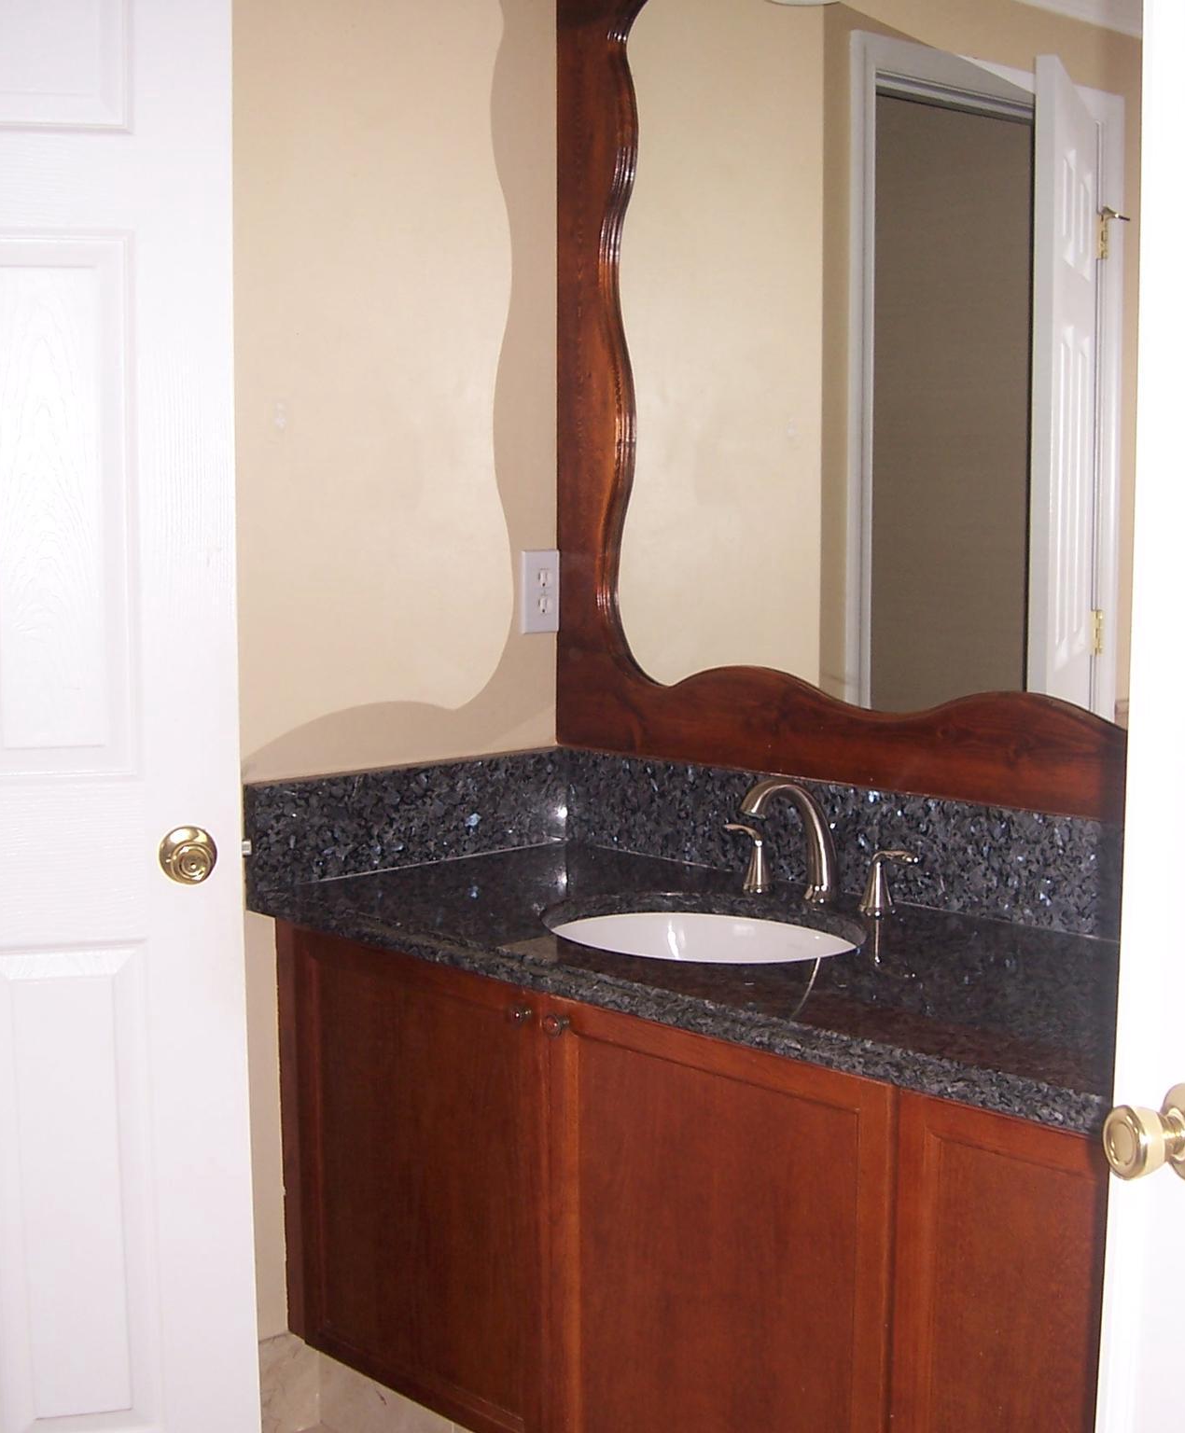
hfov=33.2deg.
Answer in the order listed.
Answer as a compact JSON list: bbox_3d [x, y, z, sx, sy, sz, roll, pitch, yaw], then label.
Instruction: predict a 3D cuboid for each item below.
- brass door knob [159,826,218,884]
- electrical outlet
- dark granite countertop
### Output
[{"bbox_3d":[-0.441,0.159,2.182,0.065,0.065,0.060,-2,7,-16],"label":"brass door knob"},{"bbox_3d":[-0.074,-0.185,2.960,0.076,0.122,0.008,-6,9,-44],"label":"electrical outlet"},{"bbox_3d":[0.252,0.287,2.317,0.585,0.036,1.460,-6,9,-44],"label":"dark granite countertop"}]

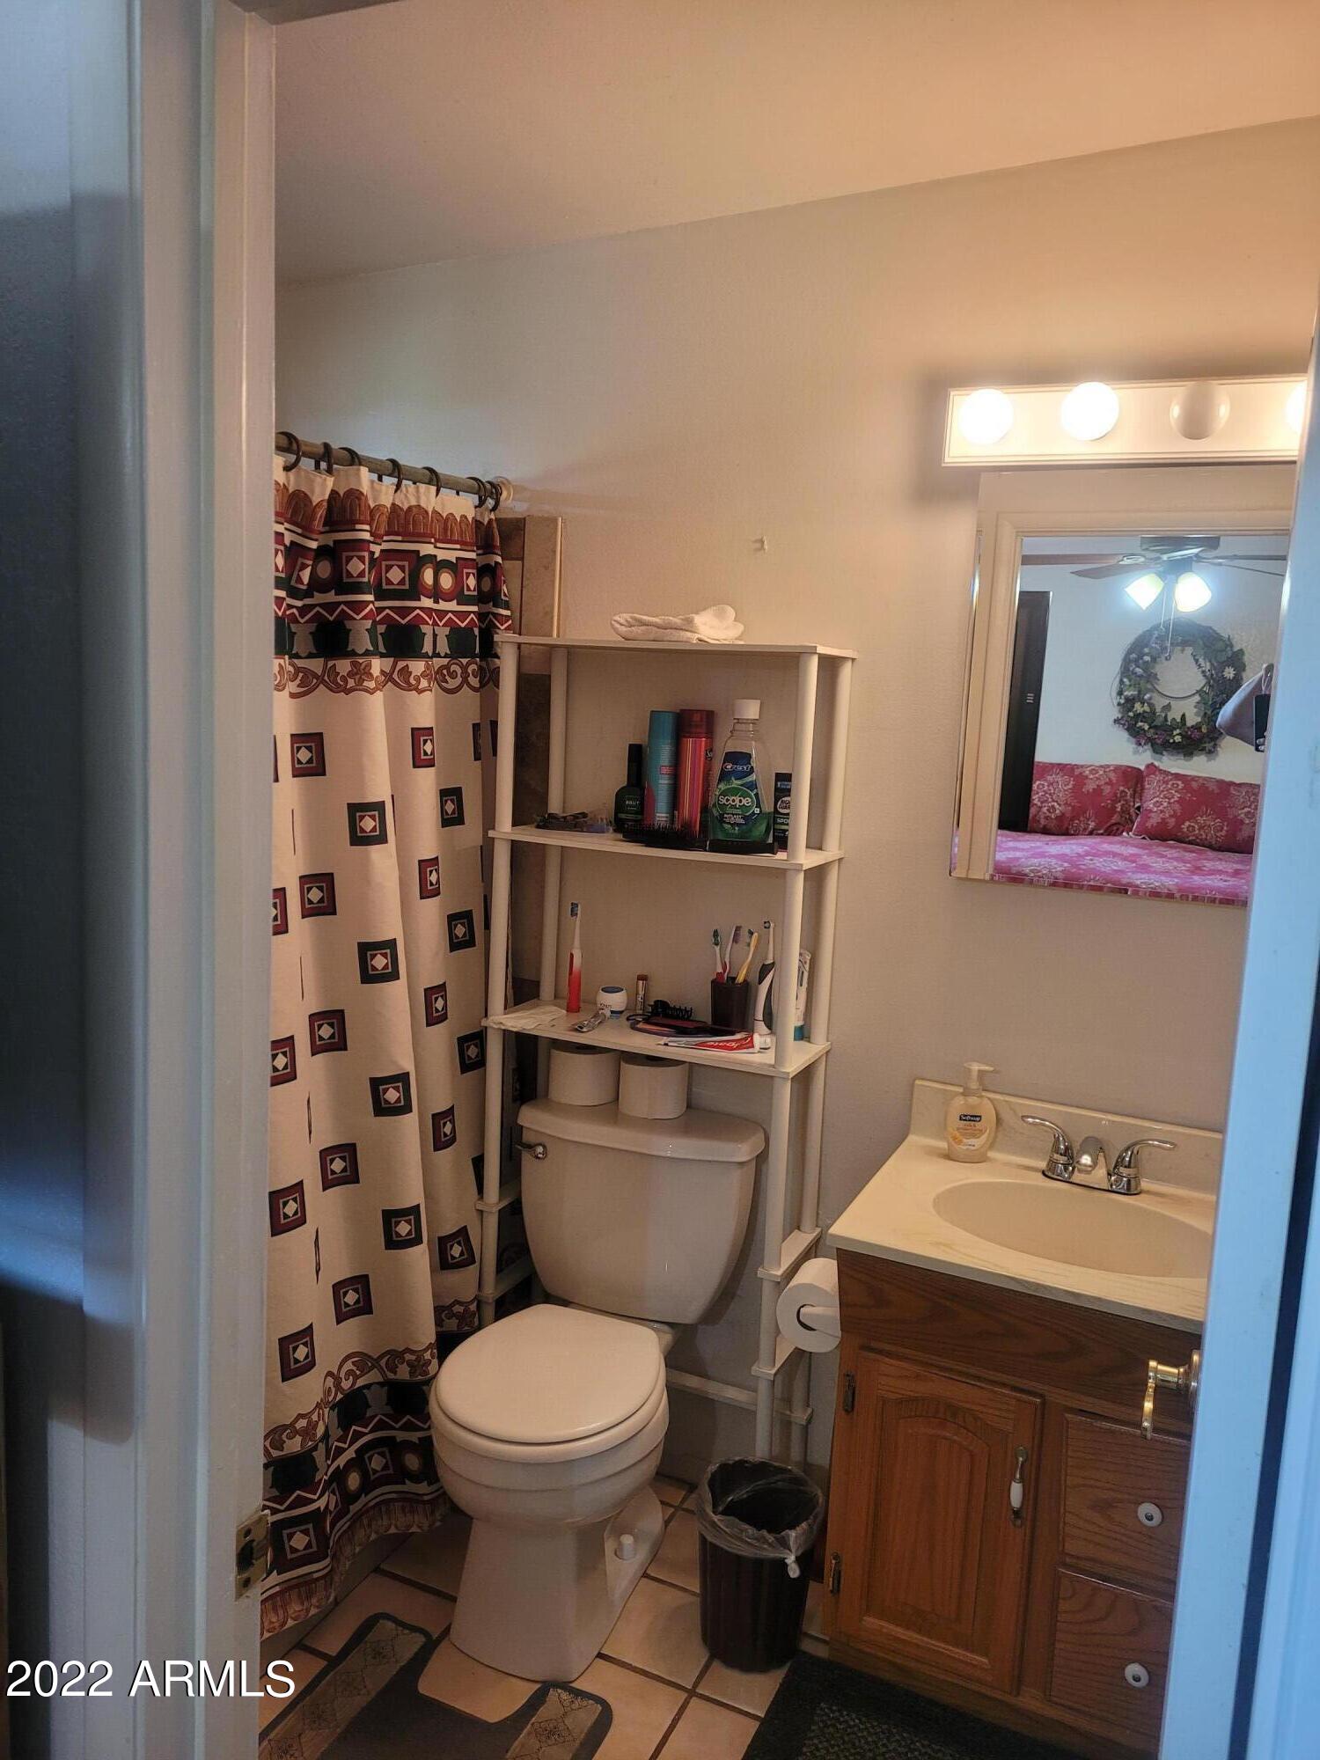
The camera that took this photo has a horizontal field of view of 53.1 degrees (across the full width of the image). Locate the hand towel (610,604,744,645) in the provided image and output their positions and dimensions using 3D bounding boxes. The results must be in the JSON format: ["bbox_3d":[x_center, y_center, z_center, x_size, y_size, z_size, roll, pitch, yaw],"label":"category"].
[{"bbox_3d":[0.029,-0.431,2.270,0.211,0.066,0.161,7,9,24],"label":"hand towel"}]

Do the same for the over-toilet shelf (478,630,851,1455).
[{"bbox_3d":[-0.008,0.401,2.391,0.580,1.620,0.230,7,9,24],"label":"over-toilet shelf"}]

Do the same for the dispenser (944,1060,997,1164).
[{"bbox_3d":[0.525,0.386,2.221,0.084,0.165,0.052,5,9,14],"label":"dispenser"}]

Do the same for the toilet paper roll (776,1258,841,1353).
[{"bbox_3d":[0.252,0.660,2.065,0.108,0.108,0.105,7,9,24],"label":"toilet paper roll"}]

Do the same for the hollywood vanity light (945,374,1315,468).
[{"bbox_3d":[0.729,-0.694,1.989,0.614,0.117,0.131,7,9,24],"label":"hollywood vanity light"}]

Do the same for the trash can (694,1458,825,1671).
[{"bbox_3d":[0.159,1.136,2.183,0.203,0.247,0.203,3,9,0],"label":"trash can"}]

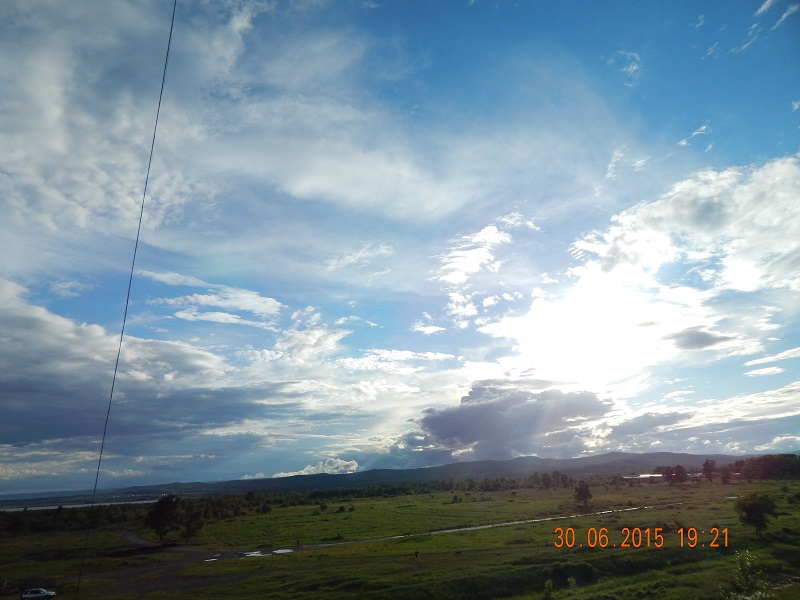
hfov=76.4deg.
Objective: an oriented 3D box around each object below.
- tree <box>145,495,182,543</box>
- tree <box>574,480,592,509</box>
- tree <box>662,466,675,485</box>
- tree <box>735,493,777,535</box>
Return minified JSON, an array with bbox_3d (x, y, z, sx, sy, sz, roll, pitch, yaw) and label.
[{"bbox_3d":[-72.450,67.420,157.290,10.770,13.550,10.450,5,-21,-23],"label":"tree"},{"bbox_3d":[76.000,81.360,213.080,7.190,10.790,6.980,-9,-20,16],"label":"tree"},{"bbox_3d":[194.440,127.760,370.730,7.900,12.080,7.660,-12,-21,24],"label":"tree"},{"bbox_3d":[77.510,47.400,112.630,7.850,8.910,7.620,-14,-22,29],"label":"tree"}]

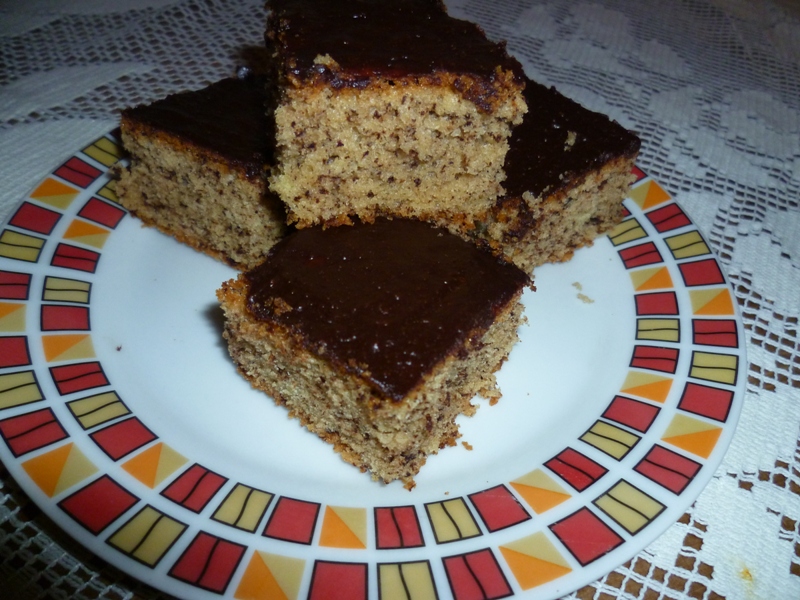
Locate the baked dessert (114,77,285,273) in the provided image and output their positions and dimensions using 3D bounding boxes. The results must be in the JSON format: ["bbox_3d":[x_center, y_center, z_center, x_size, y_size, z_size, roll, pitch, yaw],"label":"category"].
[{"bbox_3d":[-0.050,-0.042,0.208,0.051,0.034,0.049,26,38,14],"label":"baked dessert"}]

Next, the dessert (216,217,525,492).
[{"bbox_3d":[-0.006,0.008,0.167,0.053,0.034,0.050,31,51,23],"label":"dessert"}]

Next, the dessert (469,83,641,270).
[{"bbox_3d":[0.039,-0.041,0.216,0.051,0.033,0.051,-29,52,-19],"label":"dessert"}]

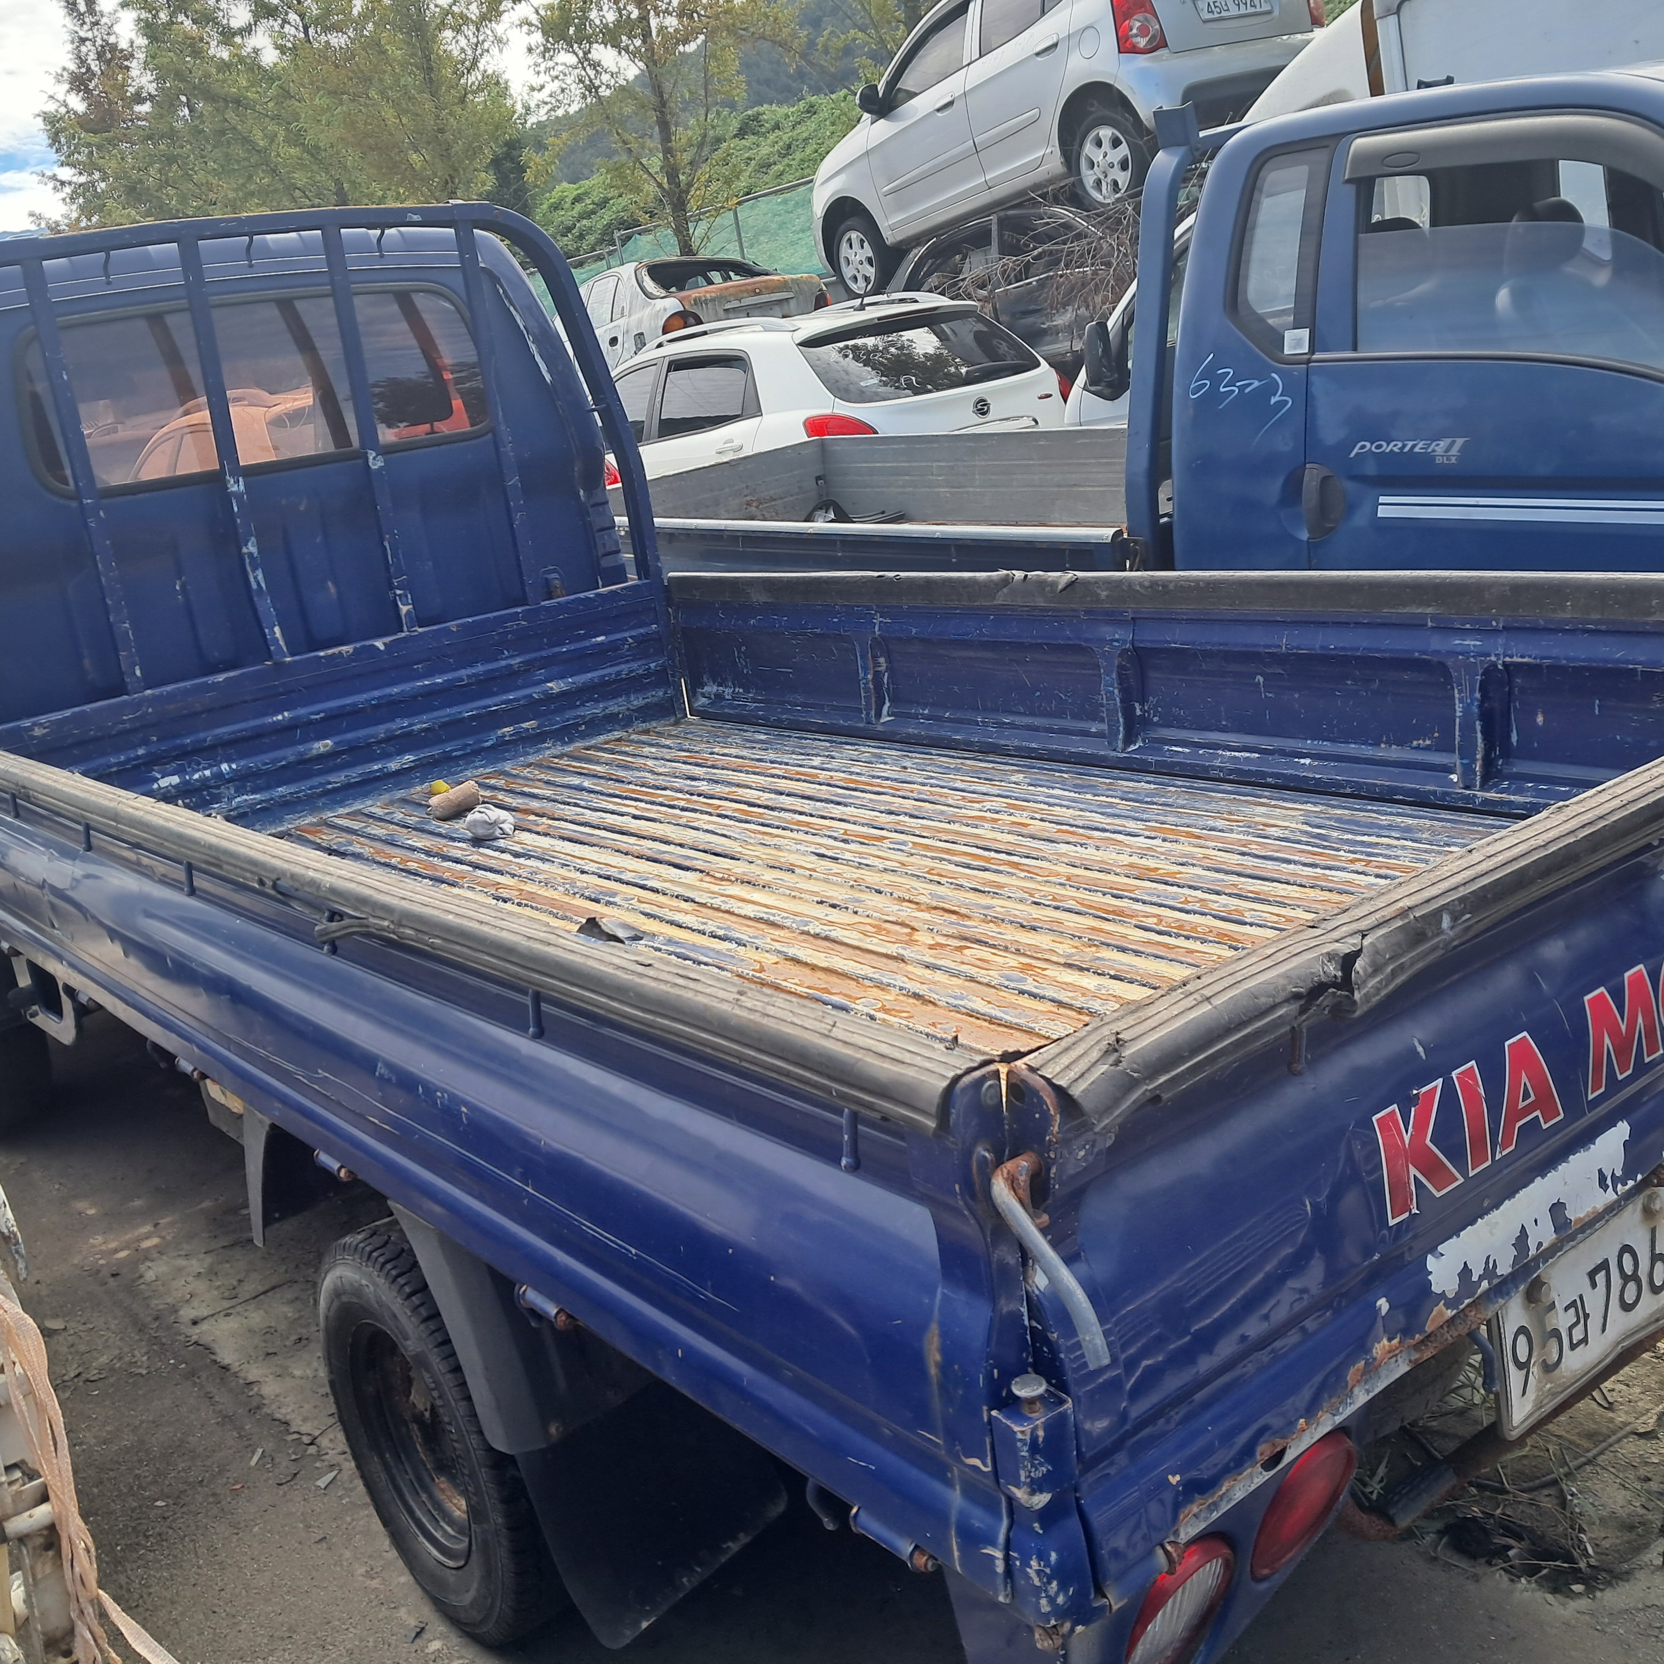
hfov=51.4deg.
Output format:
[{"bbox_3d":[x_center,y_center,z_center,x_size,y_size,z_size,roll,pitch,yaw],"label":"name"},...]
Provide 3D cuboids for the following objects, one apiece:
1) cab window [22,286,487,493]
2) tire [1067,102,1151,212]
[{"bbox_3d":[-1.215,-0.967,3.747,1.010,0.350,0.050,-19,18,-35],"label":"cab window"},{"bbox_3d":[1.493,-3.582,9.284,0.170,0.560,0.560,-22,15,-30],"label":"tire"}]

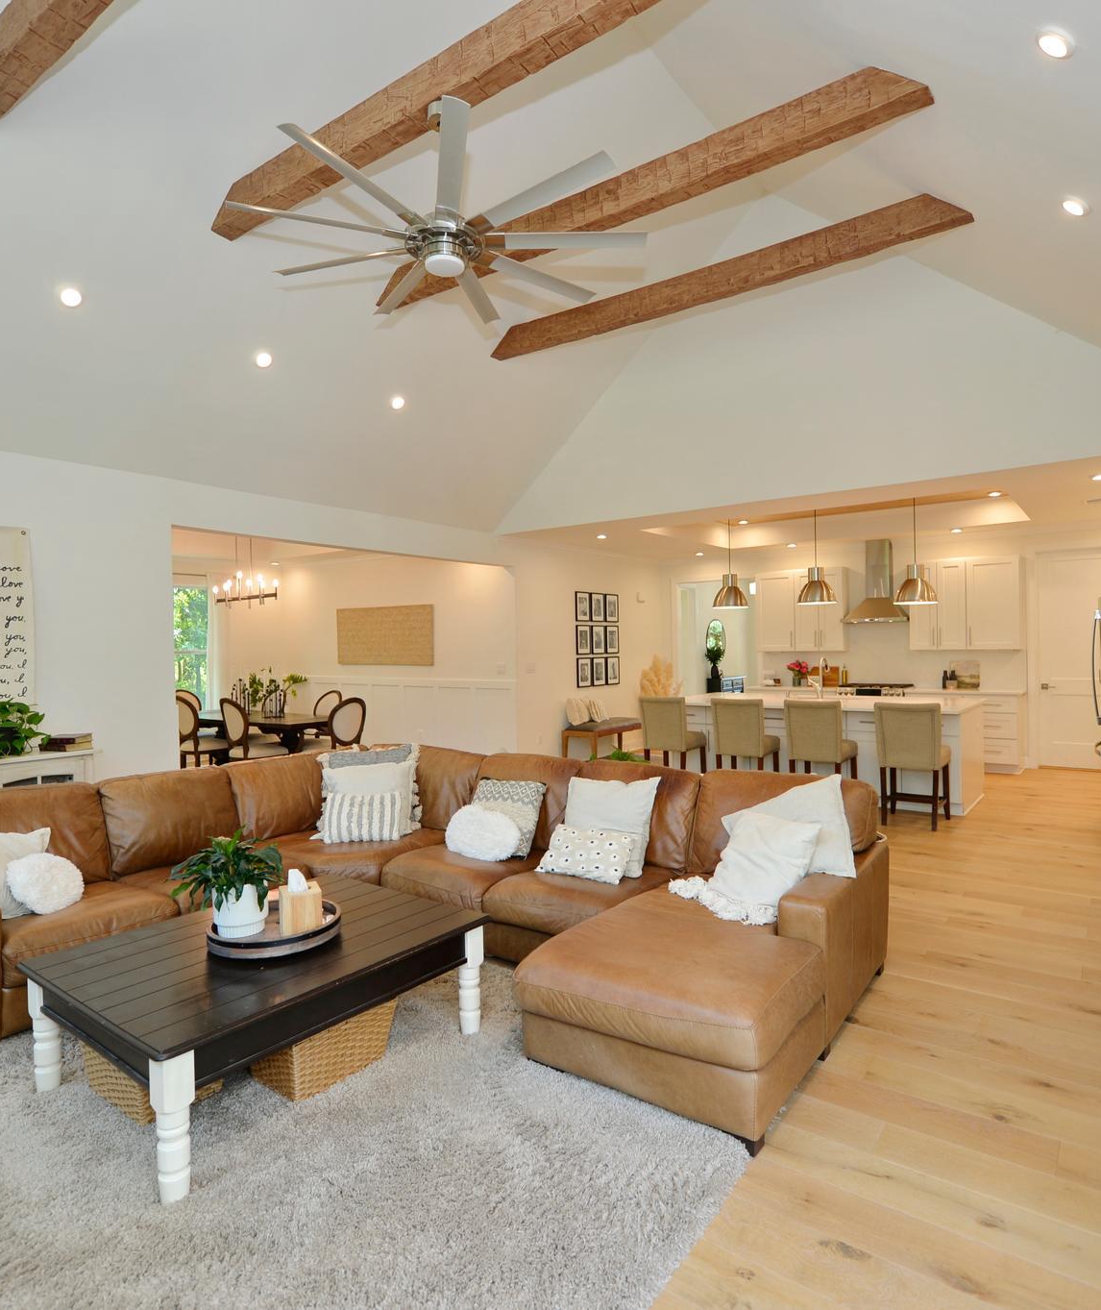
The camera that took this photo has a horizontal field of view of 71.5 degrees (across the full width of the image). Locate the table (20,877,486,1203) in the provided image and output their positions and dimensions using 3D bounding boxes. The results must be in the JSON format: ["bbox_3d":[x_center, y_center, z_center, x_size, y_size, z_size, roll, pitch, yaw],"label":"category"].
[{"bbox_3d":[-0.959,1.200,2.649,0.915,0.408,1.215,-1,0,38],"label":"table"}]

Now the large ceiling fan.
[{"bbox_3d":[-0.464,-2.045,3.366,1.770,0.720,1.770,-1,1,36],"label":"large ceiling fan"}]

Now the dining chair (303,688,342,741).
[{"bbox_3d":[-3.111,0.991,10.034,0.500,1.000,0.580,-1,0,37],"label":"dining chair"}]

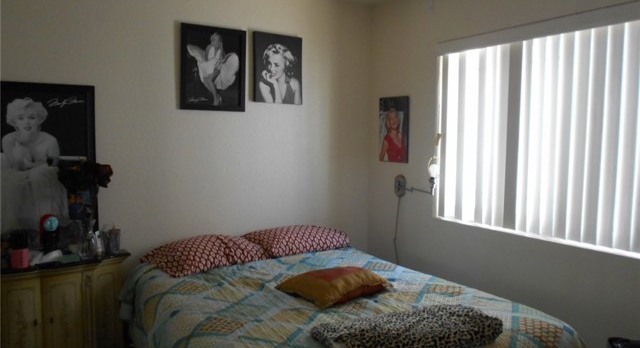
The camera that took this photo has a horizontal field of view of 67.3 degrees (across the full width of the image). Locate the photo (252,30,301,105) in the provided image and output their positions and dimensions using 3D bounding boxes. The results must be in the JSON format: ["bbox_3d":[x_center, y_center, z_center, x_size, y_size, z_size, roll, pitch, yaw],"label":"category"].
[{"bbox_3d":[-0.318,-0.783,3.596,0.400,0.500,0.033,-3,6,-32],"label":"photo"}]

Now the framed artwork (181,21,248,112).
[{"bbox_3d":[-0.740,-0.729,3.340,0.460,0.570,0.033,-3,6,-32],"label":"framed artwork"}]

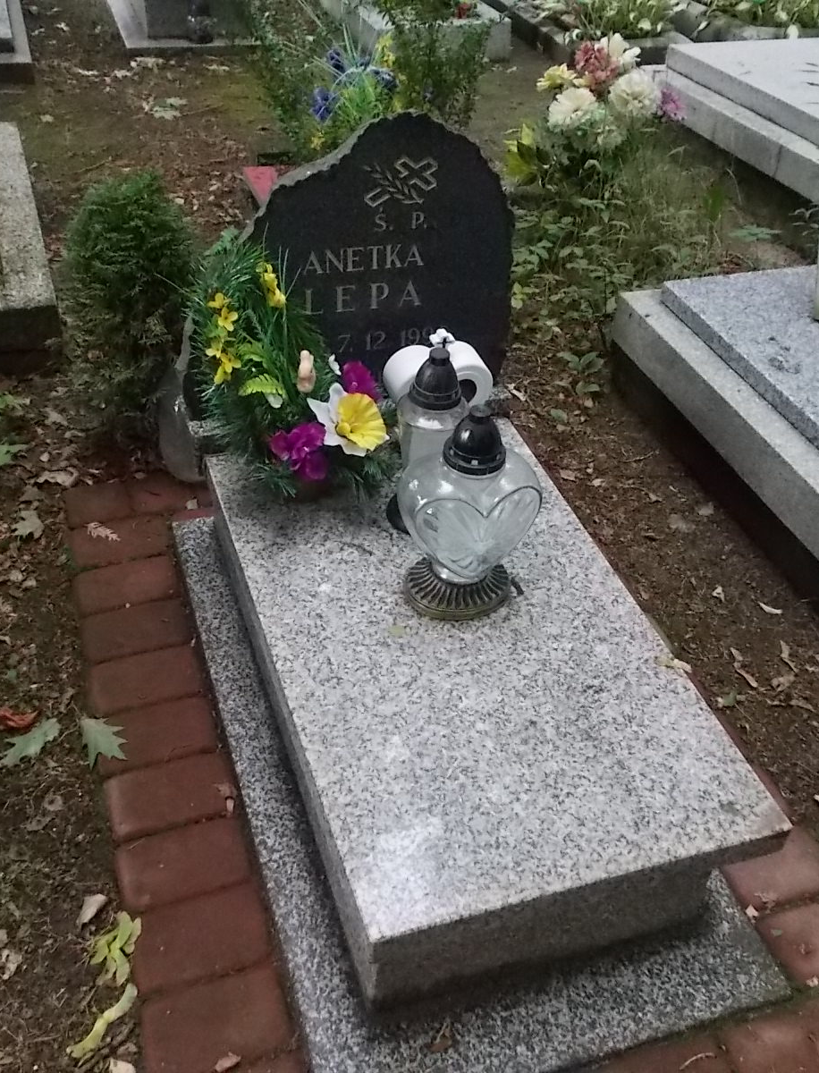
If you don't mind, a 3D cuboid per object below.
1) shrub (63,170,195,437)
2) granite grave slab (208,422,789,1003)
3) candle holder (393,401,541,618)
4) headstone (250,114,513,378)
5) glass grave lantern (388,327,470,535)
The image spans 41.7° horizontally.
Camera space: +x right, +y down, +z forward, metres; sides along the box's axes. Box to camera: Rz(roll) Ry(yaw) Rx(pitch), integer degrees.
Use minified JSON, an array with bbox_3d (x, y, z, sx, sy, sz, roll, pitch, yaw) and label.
[{"bbox_3d":[-0.549,-0.468,2.162,0.269,0.512,0.269,-9,43,-18],"label":"shrub"},{"bbox_3d":[0.066,0.177,1.729,0.588,0.150,0.970,-9,43,-18],"label":"granite grave slab"},{"bbox_3d":[0.095,-0.053,1.626,0.219,0.338,0.172,-9,43,-18],"label":"candle holder"},{"bbox_3d":[-0.103,-0.494,1.918,0.613,0.512,0.062,-9,38,-18],"label":"headstone"},{"bbox_3d":[0.041,-0.163,1.761,0.128,0.321,0.128,4,40,-4],"label":"glass grave lantern"}]

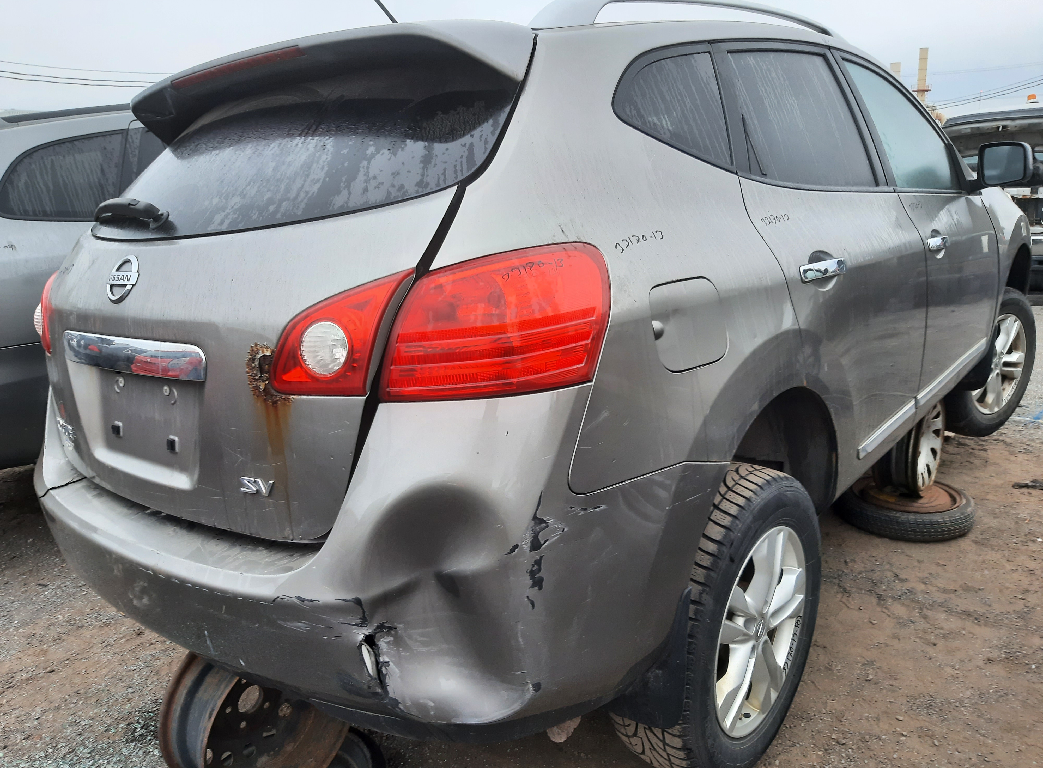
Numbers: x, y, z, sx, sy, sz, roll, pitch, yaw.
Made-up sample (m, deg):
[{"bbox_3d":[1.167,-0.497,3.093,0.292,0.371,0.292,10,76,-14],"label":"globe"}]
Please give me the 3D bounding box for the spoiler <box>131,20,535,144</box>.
[{"bbox_3d":[-0.488,-0.623,1.679,1.270,0.160,0.330,7,18,40],"label":"spoiler"}]

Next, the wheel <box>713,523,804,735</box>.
[{"bbox_3d":[0.475,0.536,1.803,0.190,0.468,0.468,8,18,40],"label":"wheel"}]

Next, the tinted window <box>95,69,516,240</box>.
[{"bbox_3d":[-0.597,-0.418,1.581,1.340,0.120,0.450,7,60,40],"label":"tinted window"}]

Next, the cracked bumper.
[{"bbox_3d":[-0.542,0.227,1.743,1.770,0.610,0.750,7,18,40],"label":"cracked bumper"}]

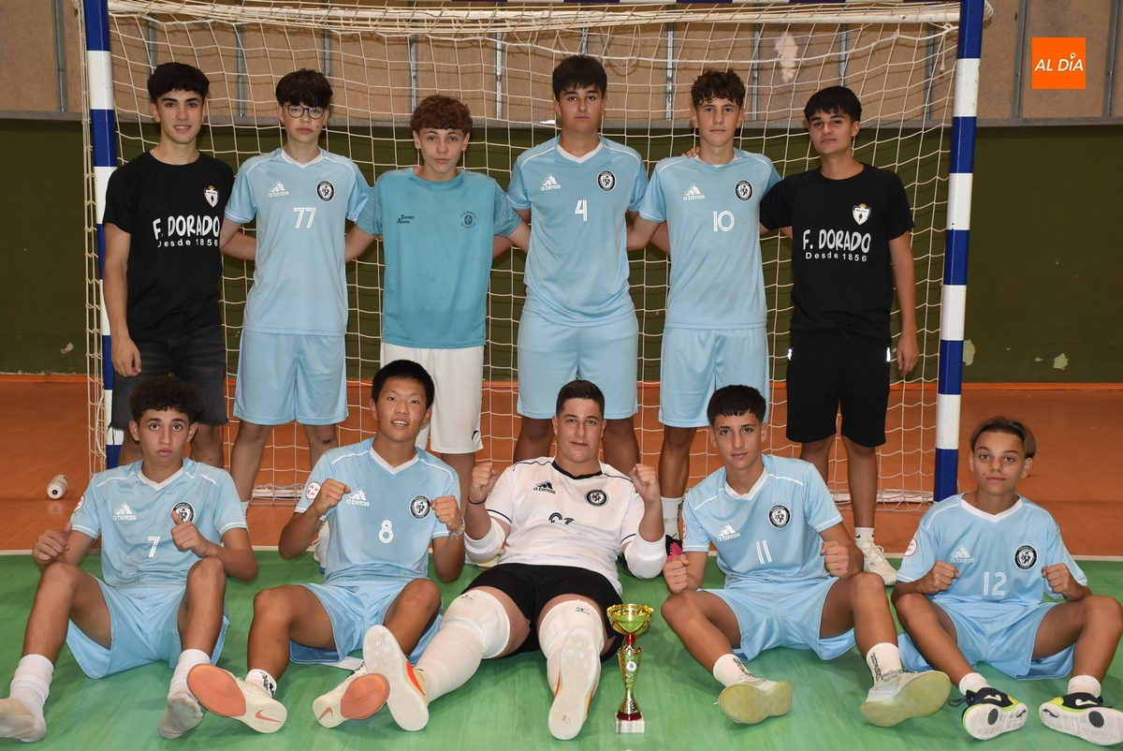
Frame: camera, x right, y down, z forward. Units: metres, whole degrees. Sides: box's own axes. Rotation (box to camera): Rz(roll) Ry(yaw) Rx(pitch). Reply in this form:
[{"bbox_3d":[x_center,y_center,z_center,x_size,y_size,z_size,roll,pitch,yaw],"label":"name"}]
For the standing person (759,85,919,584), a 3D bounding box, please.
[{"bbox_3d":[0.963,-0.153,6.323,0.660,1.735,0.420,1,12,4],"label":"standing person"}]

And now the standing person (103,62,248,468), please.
[{"bbox_3d":[-1.327,-0.197,6.308,0.580,1.790,0.390,-4,13,-20],"label":"standing person"}]

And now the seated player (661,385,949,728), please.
[{"bbox_3d":[0.713,0.498,5.441,0.790,0.820,1.030,0,12,-3],"label":"seated player"}]

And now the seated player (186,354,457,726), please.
[{"bbox_3d":[-0.672,0.468,5.412,0.720,0.870,1.050,1,12,4],"label":"seated player"}]

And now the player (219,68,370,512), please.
[{"bbox_3d":[-0.938,-0.190,6.328,0.600,1.775,0.400,-2,12,-12],"label":"player"}]

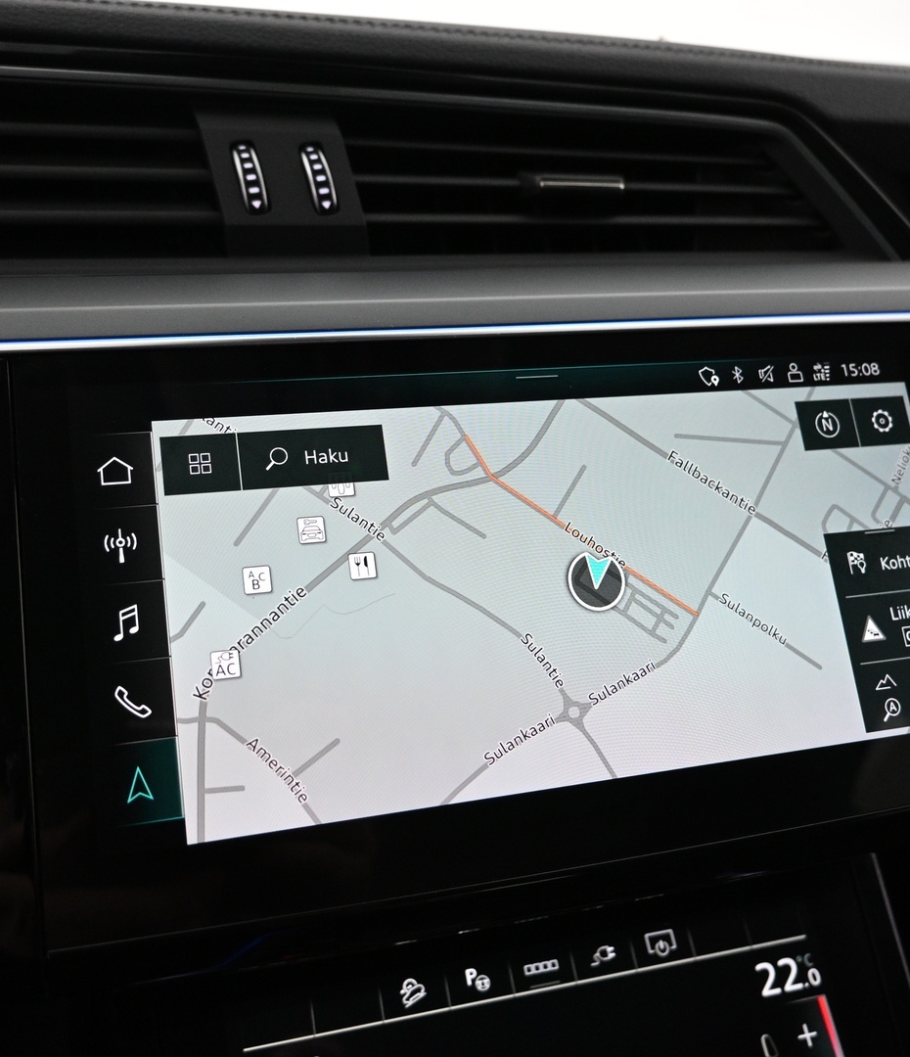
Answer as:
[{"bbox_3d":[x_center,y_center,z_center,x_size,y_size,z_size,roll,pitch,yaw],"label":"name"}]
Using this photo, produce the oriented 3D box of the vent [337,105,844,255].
[{"bbox_3d":[0.047,-0.106,0.338,0.176,0.043,0.038,-7,0,-23],"label":"vent"}]

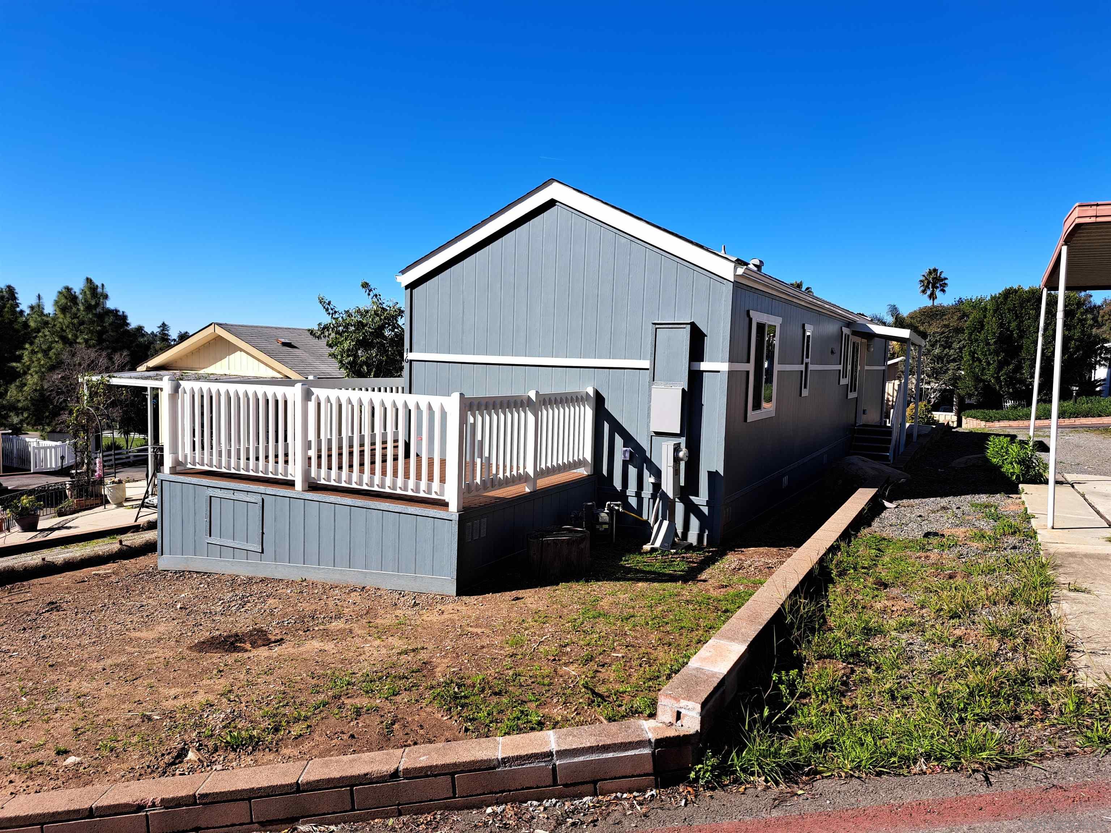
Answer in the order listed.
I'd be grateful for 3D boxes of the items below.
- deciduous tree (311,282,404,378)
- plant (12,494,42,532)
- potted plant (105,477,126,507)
[{"bbox_3d":[-3.361,-0.451,14.476,2.450,4.300,2.450,4,5,29],"label":"deciduous tree"},{"bbox_3d":[-8.761,1.561,12.756,0.500,0.590,0.500,4,5,29],"label":"plant"},{"bbox_3d":[-8.504,1.410,14.893,0.410,0.570,0.410,4,5,29],"label":"potted plant"}]

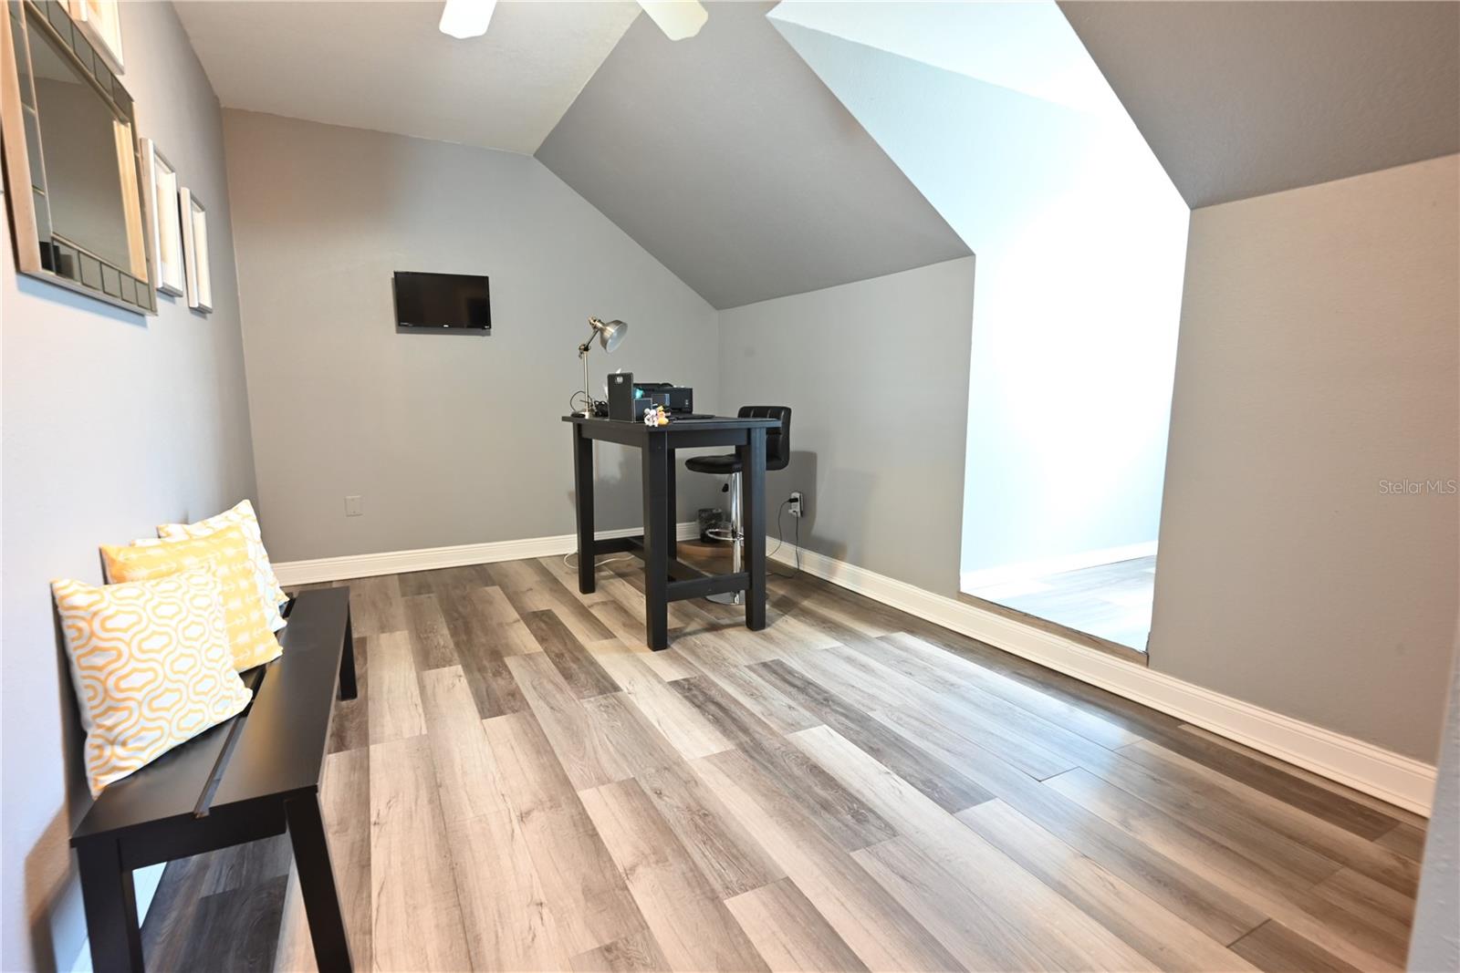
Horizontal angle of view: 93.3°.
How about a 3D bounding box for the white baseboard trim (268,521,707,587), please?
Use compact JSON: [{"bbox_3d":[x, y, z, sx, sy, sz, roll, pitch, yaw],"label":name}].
[{"bbox_3d":[-1.370,0.421,4.629,2.914,0.135,0.018,-4,9,-28],"label":"white baseboard trim"}]

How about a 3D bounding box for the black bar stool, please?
[{"bbox_3d":[0.035,0.087,3.739,0.477,1.043,0.416,-6,10,-38],"label":"black bar stool"}]

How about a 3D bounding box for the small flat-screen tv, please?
[{"bbox_3d":[-1.722,-1.105,4.162,0.523,0.324,0.056,-4,9,-28],"label":"small flat-screen tv"}]

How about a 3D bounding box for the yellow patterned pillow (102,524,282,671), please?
[{"bbox_3d":[-1.264,0.294,1.657,0.124,0.395,0.407,-15,7,3],"label":"yellow patterned pillow"}]

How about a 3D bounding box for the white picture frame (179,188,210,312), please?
[{"bbox_3d":[-2.088,-0.903,2.701,0.027,0.430,0.360,-4,9,-29],"label":"white picture frame"}]

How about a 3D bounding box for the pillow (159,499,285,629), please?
[{"bbox_3d":[-1.402,0.250,1.941,0.124,0.402,0.410,-13,9,-5],"label":"pillow"}]

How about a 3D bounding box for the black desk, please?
[{"bbox_3d":[-0.336,0.151,3.503,0.666,0.979,1.132,-4,9,-30],"label":"black desk"}]

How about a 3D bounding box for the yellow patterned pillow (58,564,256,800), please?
[{"bbox_3d":[-1.130,0.333,1.381,0.124,0.383,0.405,-9,8,-1],"label":"yellow patterned pillow"}]

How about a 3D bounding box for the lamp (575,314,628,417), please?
[{"bbox_3d":[-0.679,-0.620,3.599,0.278,0.520,0.161,3,8,20],"label":"lamp"}]

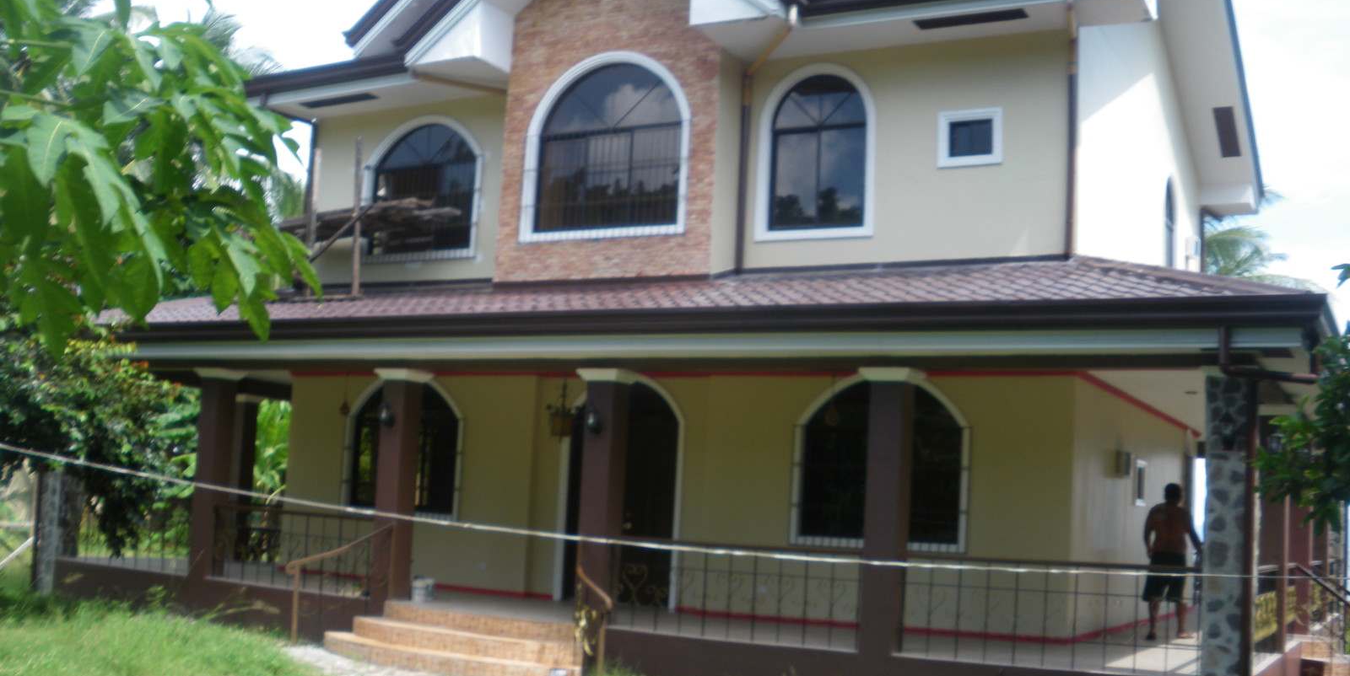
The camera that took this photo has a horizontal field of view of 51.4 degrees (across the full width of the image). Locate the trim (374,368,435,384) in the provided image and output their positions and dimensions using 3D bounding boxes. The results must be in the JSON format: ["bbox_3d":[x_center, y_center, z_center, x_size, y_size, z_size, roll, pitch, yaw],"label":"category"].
[{"bbox_3d":[-2.988,0.431,15.513,0.495,0.126,0.495,-1,-8,29],"label":"trim"}]

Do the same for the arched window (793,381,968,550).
[{"bbox_3d":[2.143,1.285,14.732,1.957,1.853,0.133,-1,-8,29],"label":"arched window"}]

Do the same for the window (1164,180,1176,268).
[{"bbox_3d":[6.843,-1.443,19.475,0.146,1.630,1.086,-1,-8,29],"label":"window"}]

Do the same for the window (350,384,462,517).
[{"bbox_3d":[-3.544,1.422,18.458,1.862,1.756,0.146,-1,-8,29],"label":"window"}]

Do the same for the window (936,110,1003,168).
[{"bbox_3d":[3.093,-2.097,14.719,0.709,0.612,0.122,-1,-8,29],"label":"window"}]

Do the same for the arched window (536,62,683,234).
[{"bbox_3d":[-0.774,-2.271,16.693,2.047,2.047,0.146,-1,-8,29],"label":"arched window"}]

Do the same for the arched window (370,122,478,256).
[{"bbox_3d":[-3.330,-1.961,18.367,1.887,1.854,0.133,-1,-8,29],"label":"arched window"}]

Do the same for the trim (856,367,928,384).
[{"bbox_3d":[1.918,0.349,12.308,0.477,0.139,0.477,-1,-8,29],"label":"trim"}]

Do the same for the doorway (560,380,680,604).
[{"bbox_3d":[-0.639,1.848,16.845,1.668,2.667,0.175,-1,-8,29],"label":"doorway"}]

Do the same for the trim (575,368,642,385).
[{"bbox_3d":[-0.663,0.401,14.208,0.495,0.126,0.495,-1,-8,29],"label":"trim"}]

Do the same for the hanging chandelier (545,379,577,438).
[{"bbox_3d":[-1.236,0.776,15.300,0.400,0.630,0.380,-1,-8,29],"label":"hanging chandelier"}]

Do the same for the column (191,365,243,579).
[{"bbox_3d":[-5.354,1.629,16.311,0.311,2.509,0.311,-1,-8,29],"label":"column"}]

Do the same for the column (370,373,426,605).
[{"bbox_3d":[-3.050,1.644,15.369,0.320,2.424,0.320,-1,-8,29],"label":"column"}]

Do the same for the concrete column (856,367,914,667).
[{"bbox_3d":[1.844,1.530,12.155,0.311,2.509,0.311,-1,-8,29],"label":"concrete column"}]

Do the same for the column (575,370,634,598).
[{"bbox_3d":[-0.728,1.618,14.062,0.320,2.424,0.320,-1,-8,29],"label":"column"}]

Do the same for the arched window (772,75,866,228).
[{"bbox_3d":[1.659,-2.131,16.064,1.193,1.843,0.146,-1,-8,29],"label":"arched window"}]

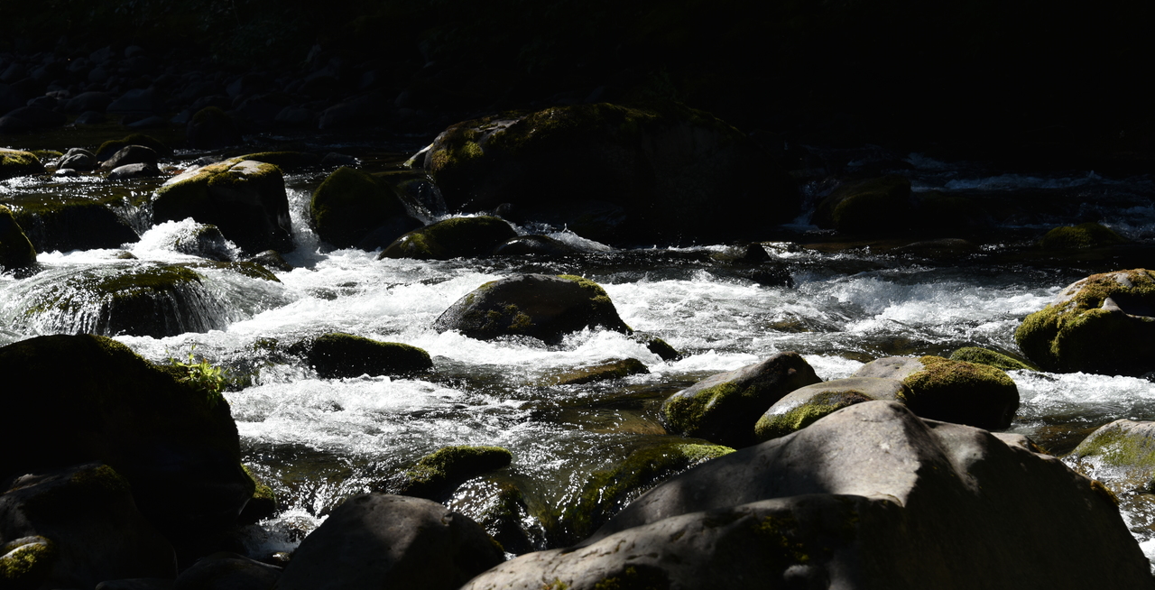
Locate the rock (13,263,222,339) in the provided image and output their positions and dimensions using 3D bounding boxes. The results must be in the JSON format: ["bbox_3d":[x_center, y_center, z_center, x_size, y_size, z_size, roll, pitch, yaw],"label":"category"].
[{"bbox_3d":[-2.408,0.026,16.600,1.086,0.388,0.869,0,8,0],"label":"rock"}]

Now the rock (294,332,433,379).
[{"bbox_3d":[-1.045,0.298,15.400,0.680,0.230,0.463,0,8,0],"label":"rock"}]

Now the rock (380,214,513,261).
[{"bbox_3d":[-0.768,-0.338,18.525,0.797,0.267,0.500,0,8,0],"label":"rock"}]

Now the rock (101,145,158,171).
[{"bbox_3d":[-2.955,-0.908,20.743,0.369,0.170,0.270,0,8,0],"label":"rock"}]

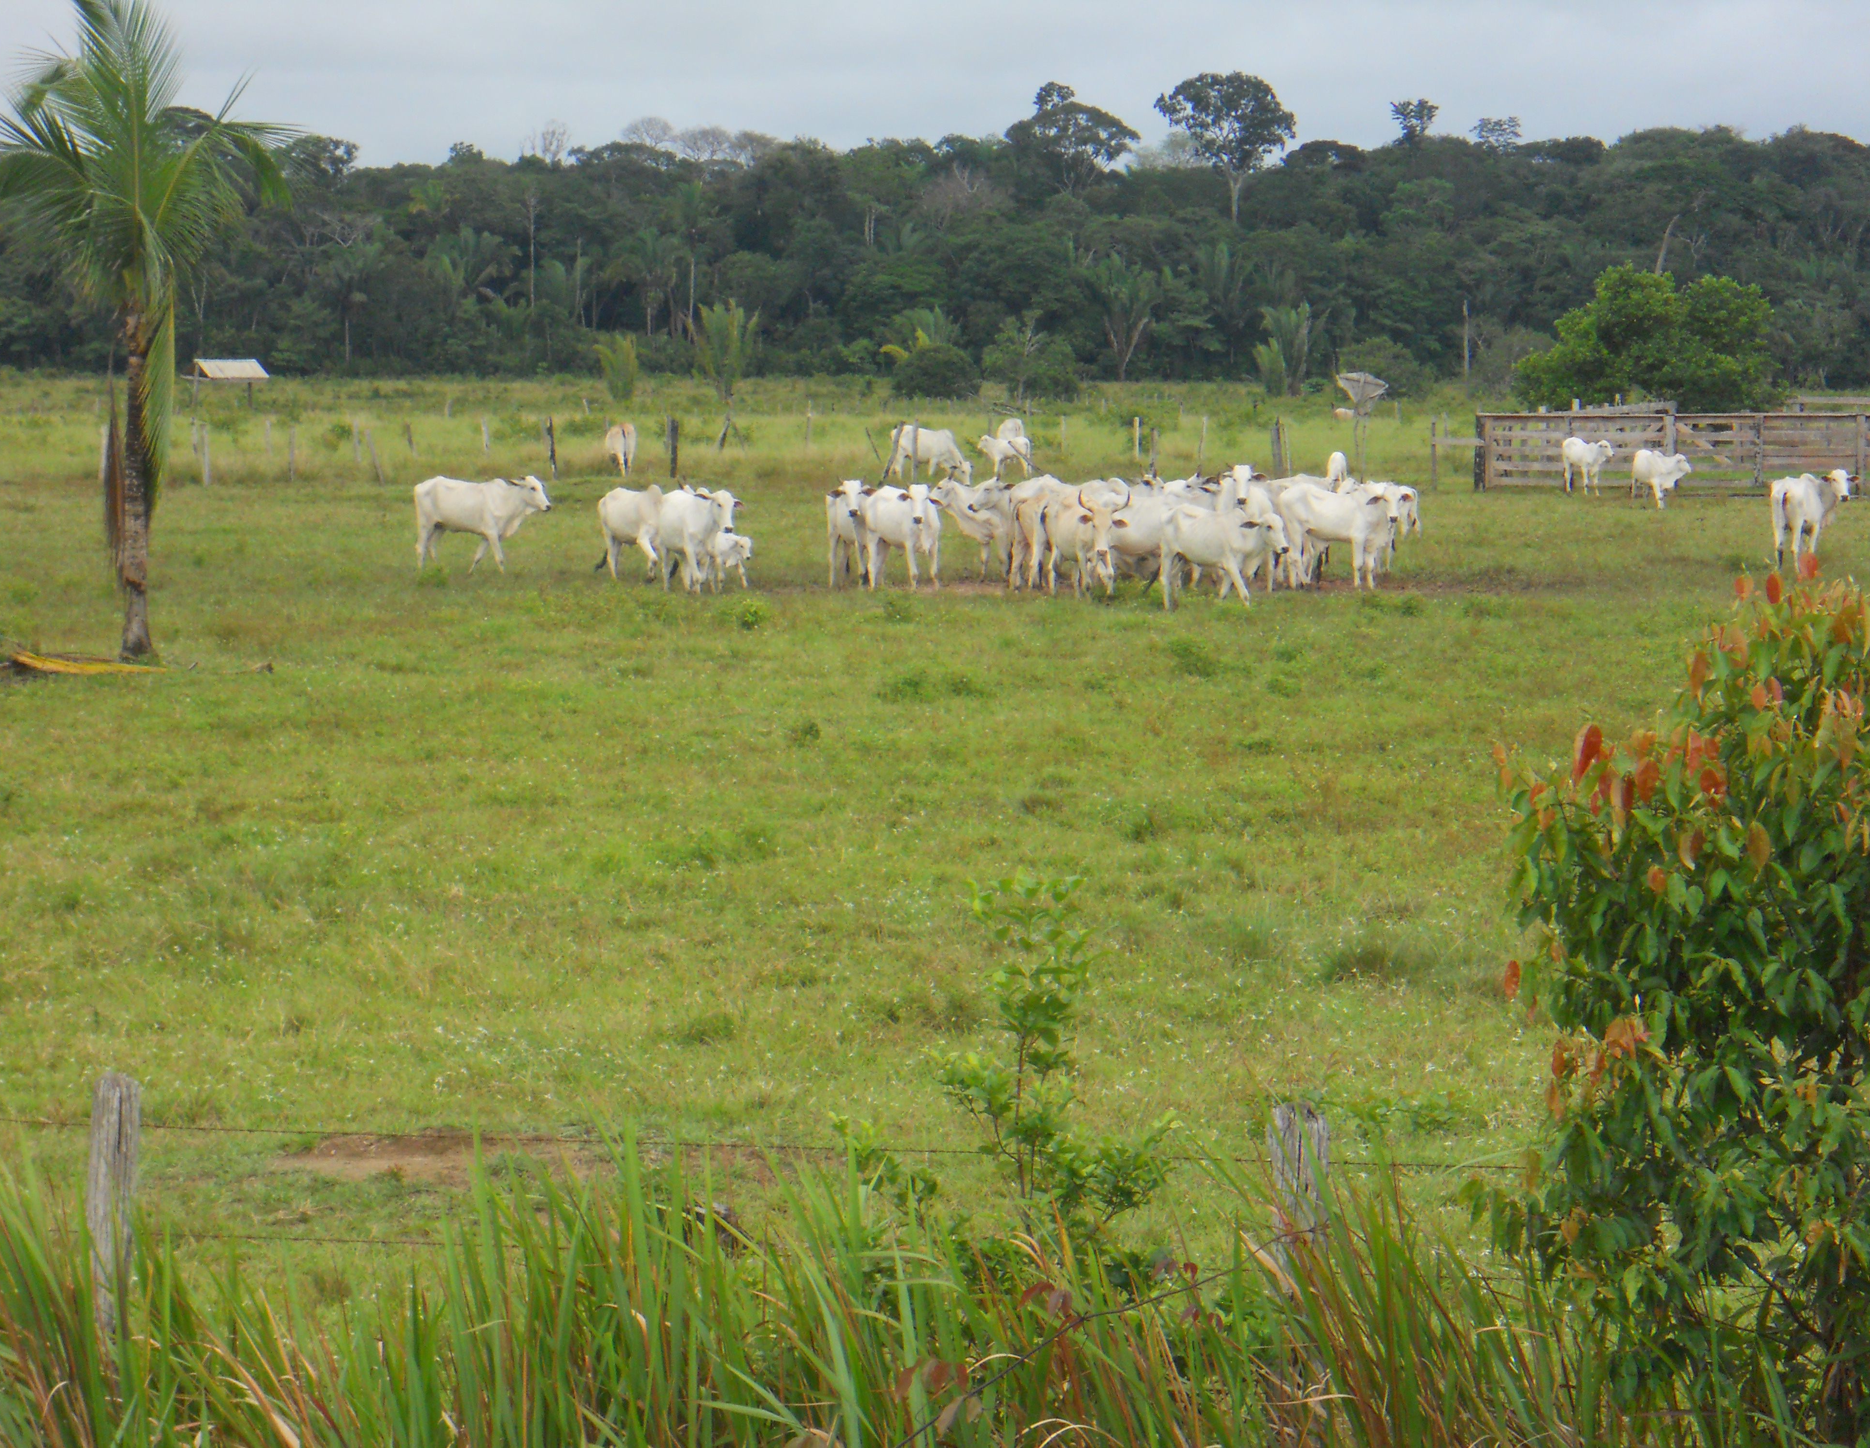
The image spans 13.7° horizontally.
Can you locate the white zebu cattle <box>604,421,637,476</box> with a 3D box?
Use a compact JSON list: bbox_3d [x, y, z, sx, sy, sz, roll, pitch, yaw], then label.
[{"bbox_3d":[-8.136,-7.102,202.000,0.650,1.400,2.000,-1,3,-14],"label":"white zebu cattle"}]

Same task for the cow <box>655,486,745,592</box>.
[{"bbox_3d":[-3.182,-2.509,105.600,0.580,1.420,1.950,-1,3,-24],"label":"cow"}]

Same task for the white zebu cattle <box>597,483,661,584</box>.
[{"bbox_3d":[-4.319,-2.883,118.000,2.000,1.480,0.550,1,3,25],"label":"white zebu cattle"}]

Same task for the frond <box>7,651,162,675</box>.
[{"bbox_3d":[-8.661,-0.622,79.500,1.600,0.220,0.600,0,3,0],"label":"frond"}]

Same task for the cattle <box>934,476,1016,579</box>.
[{"bbox_3d":[0.864,-2.754,110.500,2.100,1.450,0.620,-2,3,-32],"label":"cattle"}]

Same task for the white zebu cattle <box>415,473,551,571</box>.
[{"bbox_3d":[-6.885,-3.046,119.000,2.080,1.490,0.550,1,3,13],"label":"white zebu cattle"}]

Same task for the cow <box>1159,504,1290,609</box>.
[{"bbox_3d":[3.884,-2.251,105.000,1.850,1.400,0.500,0,3,-8],"label":"cow"}]

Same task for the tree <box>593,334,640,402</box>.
[{"bbox_3d":[-17.934,-19.974,440.000,2.600,4.100,2.500,0,3,0],"label":"tree"}]

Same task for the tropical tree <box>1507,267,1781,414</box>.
[{"bbox_3d":[27.324,-14.430,300.000,9.900,6.400,8.500,0,3,0],"label":"tropical tree"}]

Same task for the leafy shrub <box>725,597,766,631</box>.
[{"bbox_3d":[-2.185,-1.276,90.500,0.460,0.380,0.440,0,3,0],"label":"leafy shrub"}]

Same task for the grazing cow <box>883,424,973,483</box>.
[{"bbox_3d":[-0.094,-6.761,195.000,2.000,1.420,0.550,0,3,8],"label":"grazing cow"}]

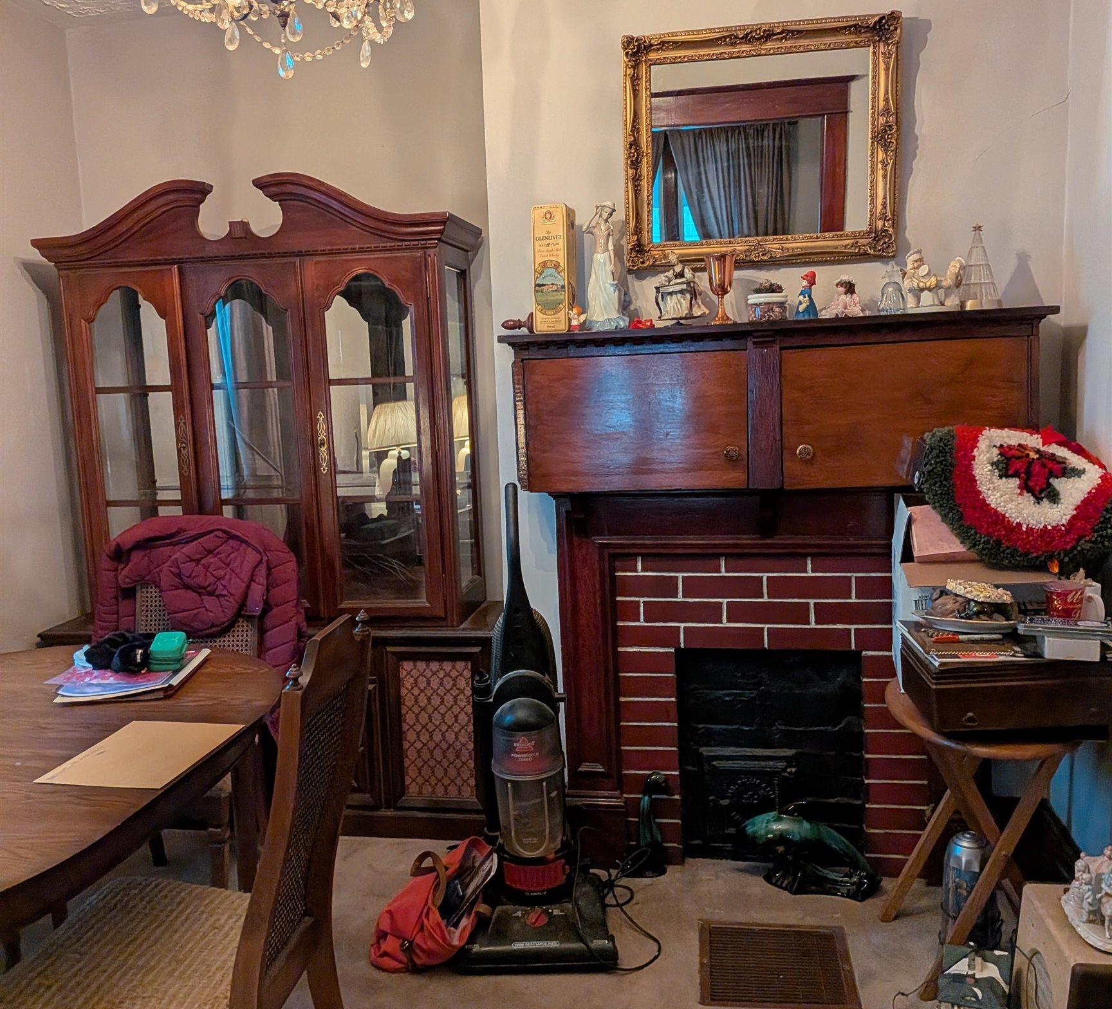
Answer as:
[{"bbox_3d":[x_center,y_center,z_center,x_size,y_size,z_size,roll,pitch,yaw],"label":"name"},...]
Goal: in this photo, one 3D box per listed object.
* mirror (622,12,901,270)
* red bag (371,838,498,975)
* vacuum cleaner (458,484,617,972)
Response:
[{"bbox_3d":[0.480,-0.842,2.421,0.620,0.527,0.050,-1,12,9],"label":"mirror"},{"bbox_3d":[-0.295,0.944,2.459,0.260,0.215,0.220,0,7,20],"label":"red bag"},{"bbox_3d":[-0.058,0.503,2.434,0.360,1.075,0.340,-2,7,1],"label":"vacuum cleaner"}]

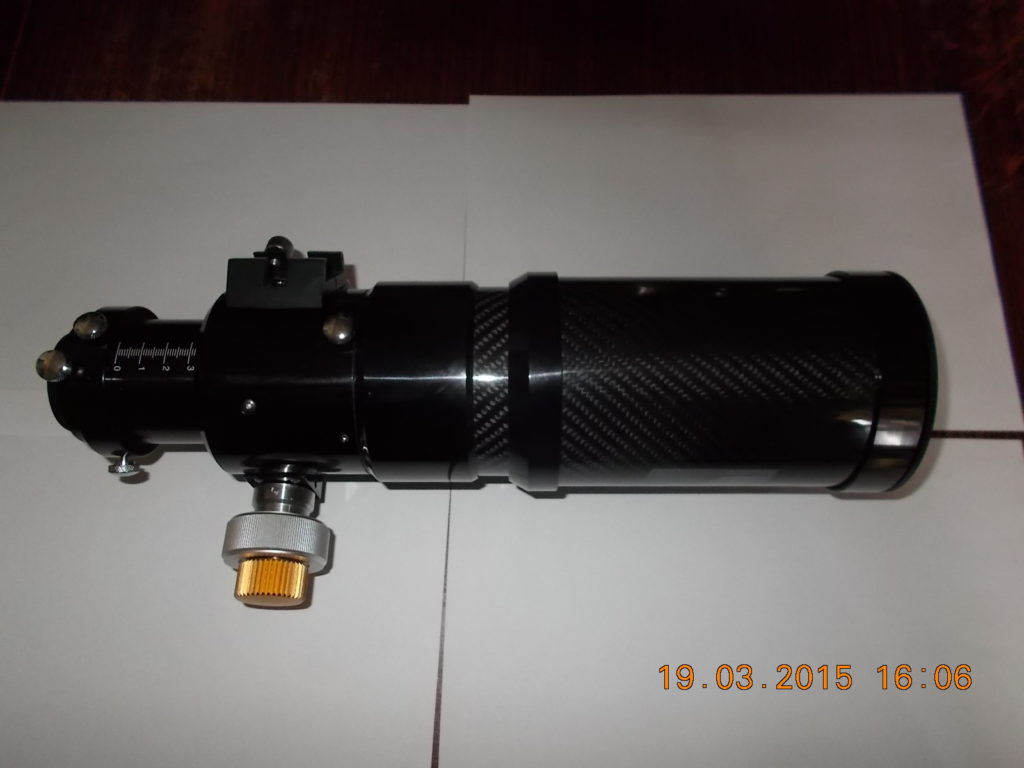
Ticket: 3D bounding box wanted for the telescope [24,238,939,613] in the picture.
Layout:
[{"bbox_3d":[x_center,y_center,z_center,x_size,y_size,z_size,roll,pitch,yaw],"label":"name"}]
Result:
[{"bbox_3d":[-0.014,0.016,0.348,0.354,0.113,0.162,0,73,0],"label":"telescope"}]

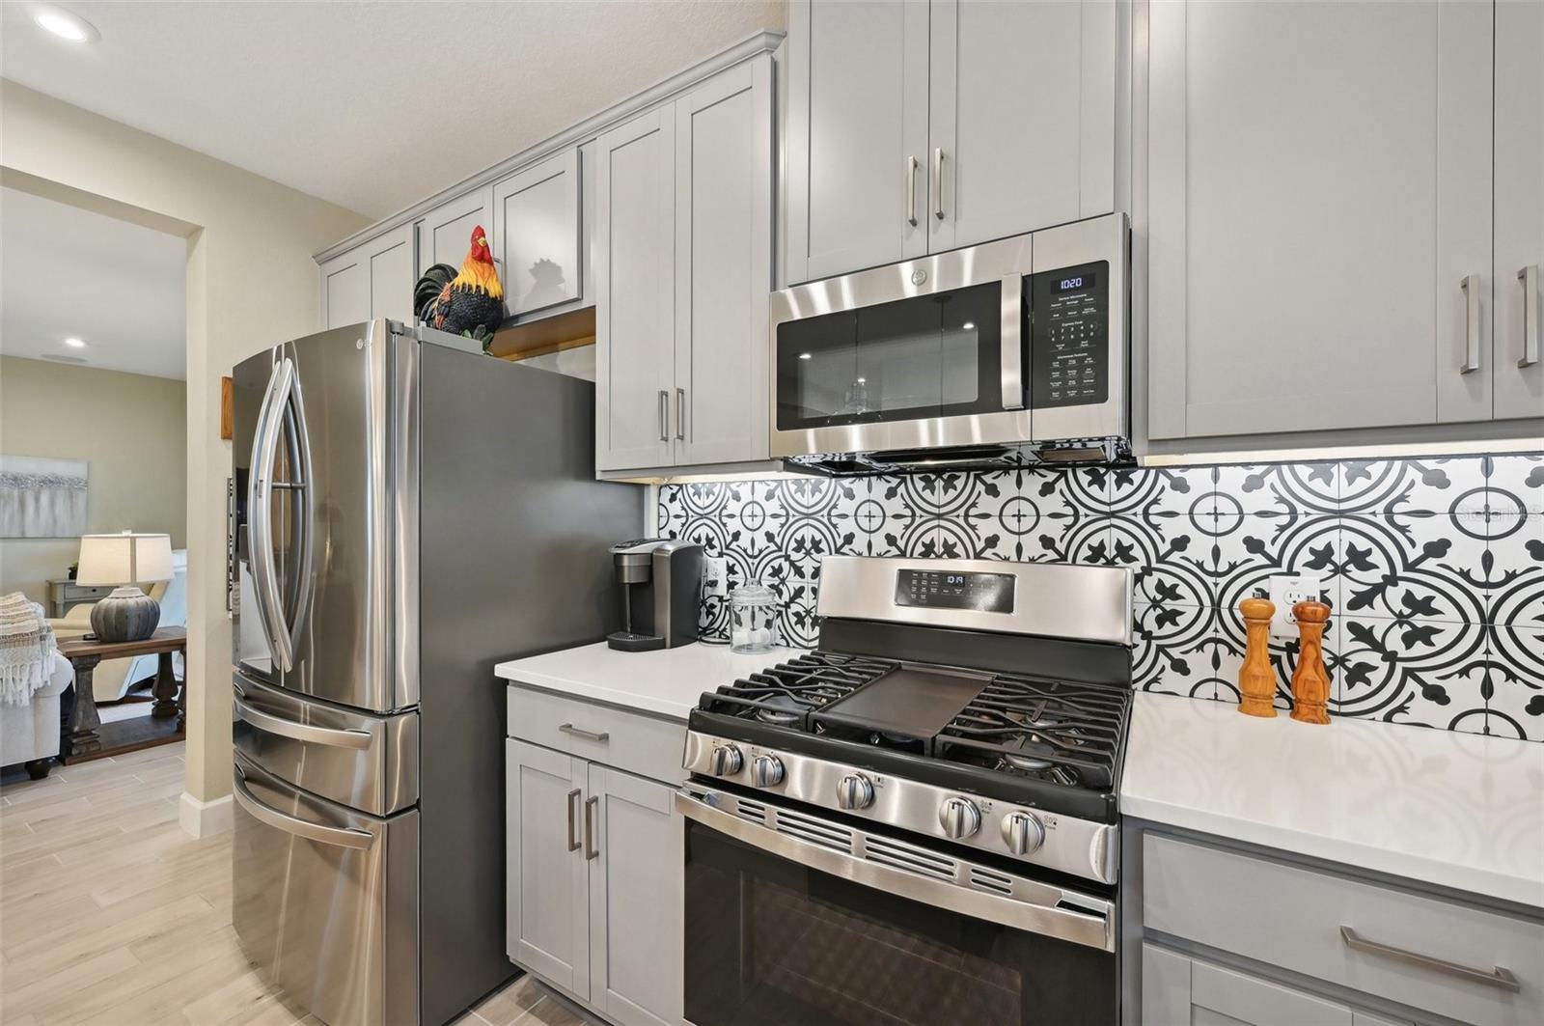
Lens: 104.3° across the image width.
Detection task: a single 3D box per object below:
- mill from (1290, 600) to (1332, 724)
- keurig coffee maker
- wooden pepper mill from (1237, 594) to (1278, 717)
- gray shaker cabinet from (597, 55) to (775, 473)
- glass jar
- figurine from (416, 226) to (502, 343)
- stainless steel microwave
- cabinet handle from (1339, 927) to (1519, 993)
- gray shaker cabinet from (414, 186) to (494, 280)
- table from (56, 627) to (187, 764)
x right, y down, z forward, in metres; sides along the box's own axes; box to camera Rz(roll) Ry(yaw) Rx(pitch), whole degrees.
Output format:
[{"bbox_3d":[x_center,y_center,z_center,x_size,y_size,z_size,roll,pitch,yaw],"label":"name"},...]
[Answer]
[{"bbox_3d":[1.084,0.294,1.206,0.065,0.245,0.065,0,-1,32],"label":"mill"},{"bbox_3d":[-0.389,0.257,1.971,0.240,0.339,0.305,0,-1,32],"label":"keurig coffee maker"},{"bbox_3d":[1.011,0.293,1.249,0.064,0.249,0.064,0,-1,32],"label":"wooden pepper mill"},{"bbox_3d":[-0.188,-0.652,1.860,0.690,1.085,0.345,0,-1,32],"label":"gray shaker cabinet"},{"bbox_3d":[-0.059,0.322,1.883,0.145,0.205,0.145,0,0,0],"label":"glass jar"},{"bbox_3d":[-0.918,-0.619,1.742,0.300,0.366,0.200,0,-1,32],"label":"figurine"},{"bbox_3d":[0.414,-0.331,1.444,0.758,0.429,0.420,0,-1,32],"label":"stainless steel microwave"},{"bbox_3d":[0.785,0.534,0.720,0.143,0.011,0.035,0,-1,32],"label":"cabinet handle"},{"bbox_3d":[-1.113,-0.923,2.430,0.480,0.510,0.345,0,-1,32],"label":"gray shaker cabinet"},{"bbox_3d":[-3.871,1.056,3.612,0.550,0.608,0.575,0,-1,32],"label":"table"}]

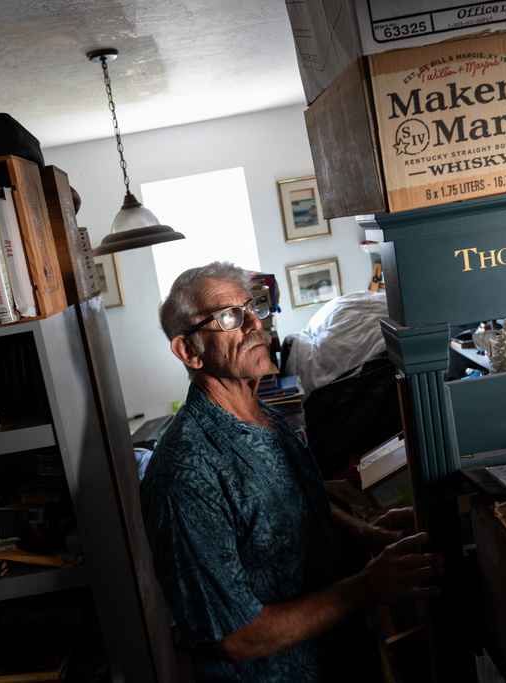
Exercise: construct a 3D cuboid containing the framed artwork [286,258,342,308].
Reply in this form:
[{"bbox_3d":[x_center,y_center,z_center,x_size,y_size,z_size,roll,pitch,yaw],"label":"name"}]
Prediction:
[{"bbox_3d":[0.383,-0.355,4.213,0.320,0.258,0.022,-10,8,0],"label":"framed artwork"}]

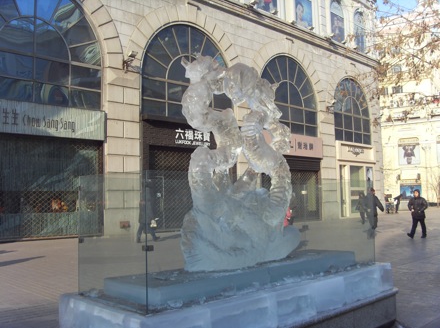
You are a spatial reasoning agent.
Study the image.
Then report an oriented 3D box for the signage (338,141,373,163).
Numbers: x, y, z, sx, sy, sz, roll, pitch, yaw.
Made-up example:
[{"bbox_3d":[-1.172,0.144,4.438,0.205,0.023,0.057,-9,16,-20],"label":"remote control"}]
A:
[{"bbox_3d":[8.946,-0.721,32.147,0.300,1.144,4.911,-4,-5,44],"label":"signage"}]

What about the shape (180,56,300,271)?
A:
[{"bbox_3d":[0.256,0.027,5.016,0.500,1.940,1.550,-4,-5,45],"label":"shape"}]

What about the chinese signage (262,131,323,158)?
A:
[{"bbox_3d":[3.983,-1.027,27.096,0.300,1.154,6.227,-4,-5,44],"label":"chinese signage"}]

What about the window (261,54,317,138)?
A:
[{"bbox_3d":[3.685,-3.799,27.396,0.350,4.404,5.468,-4,-5,44],"label":"window"}]

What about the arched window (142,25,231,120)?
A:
[{"bbox_3d":[-1.419,-4.035,22.225,0.350,4.485,5.417,-4,-5,44],"label":"arched window"}]

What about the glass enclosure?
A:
[{"bbox_3d":[0.310,0.629,4.936,0.937,0.977,3.250,-4,-5,45],"label":"glass enclosure"}]

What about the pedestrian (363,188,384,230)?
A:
[{"bbox_3d":[6.204,1.823,20.256,0.500,1.712,0.550,1,-4,-30],"label":"pedestrian"}]

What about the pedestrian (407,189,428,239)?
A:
[{"bbox_3d":[6.683,1.676,16.855,0.600,1.674,0.500,-4,-5,37],"label":"pedestrian"}]

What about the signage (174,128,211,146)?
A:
[{"bbox_3d":[-1.120,-1.150,22.017,0.120,0.719,2.177,-4,-5,44],"label":"signage"}]

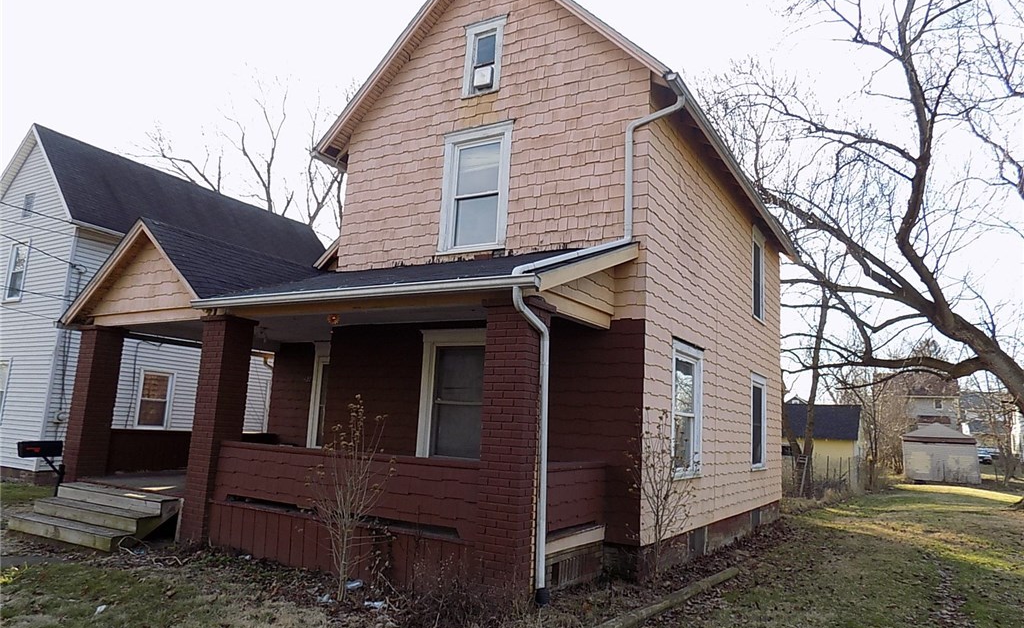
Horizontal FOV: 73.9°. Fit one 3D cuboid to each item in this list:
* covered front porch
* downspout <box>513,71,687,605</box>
[{"bbox_3d":[-2.416,0.812,8.457,7.535,3.891,2.610,-3,-11,31],"label":"covered front porch"},{"bbox_3d":[0.911,-0.169,6.475,0.788,5.368,2.334,-3,-11,31],"label":"downspout"}]

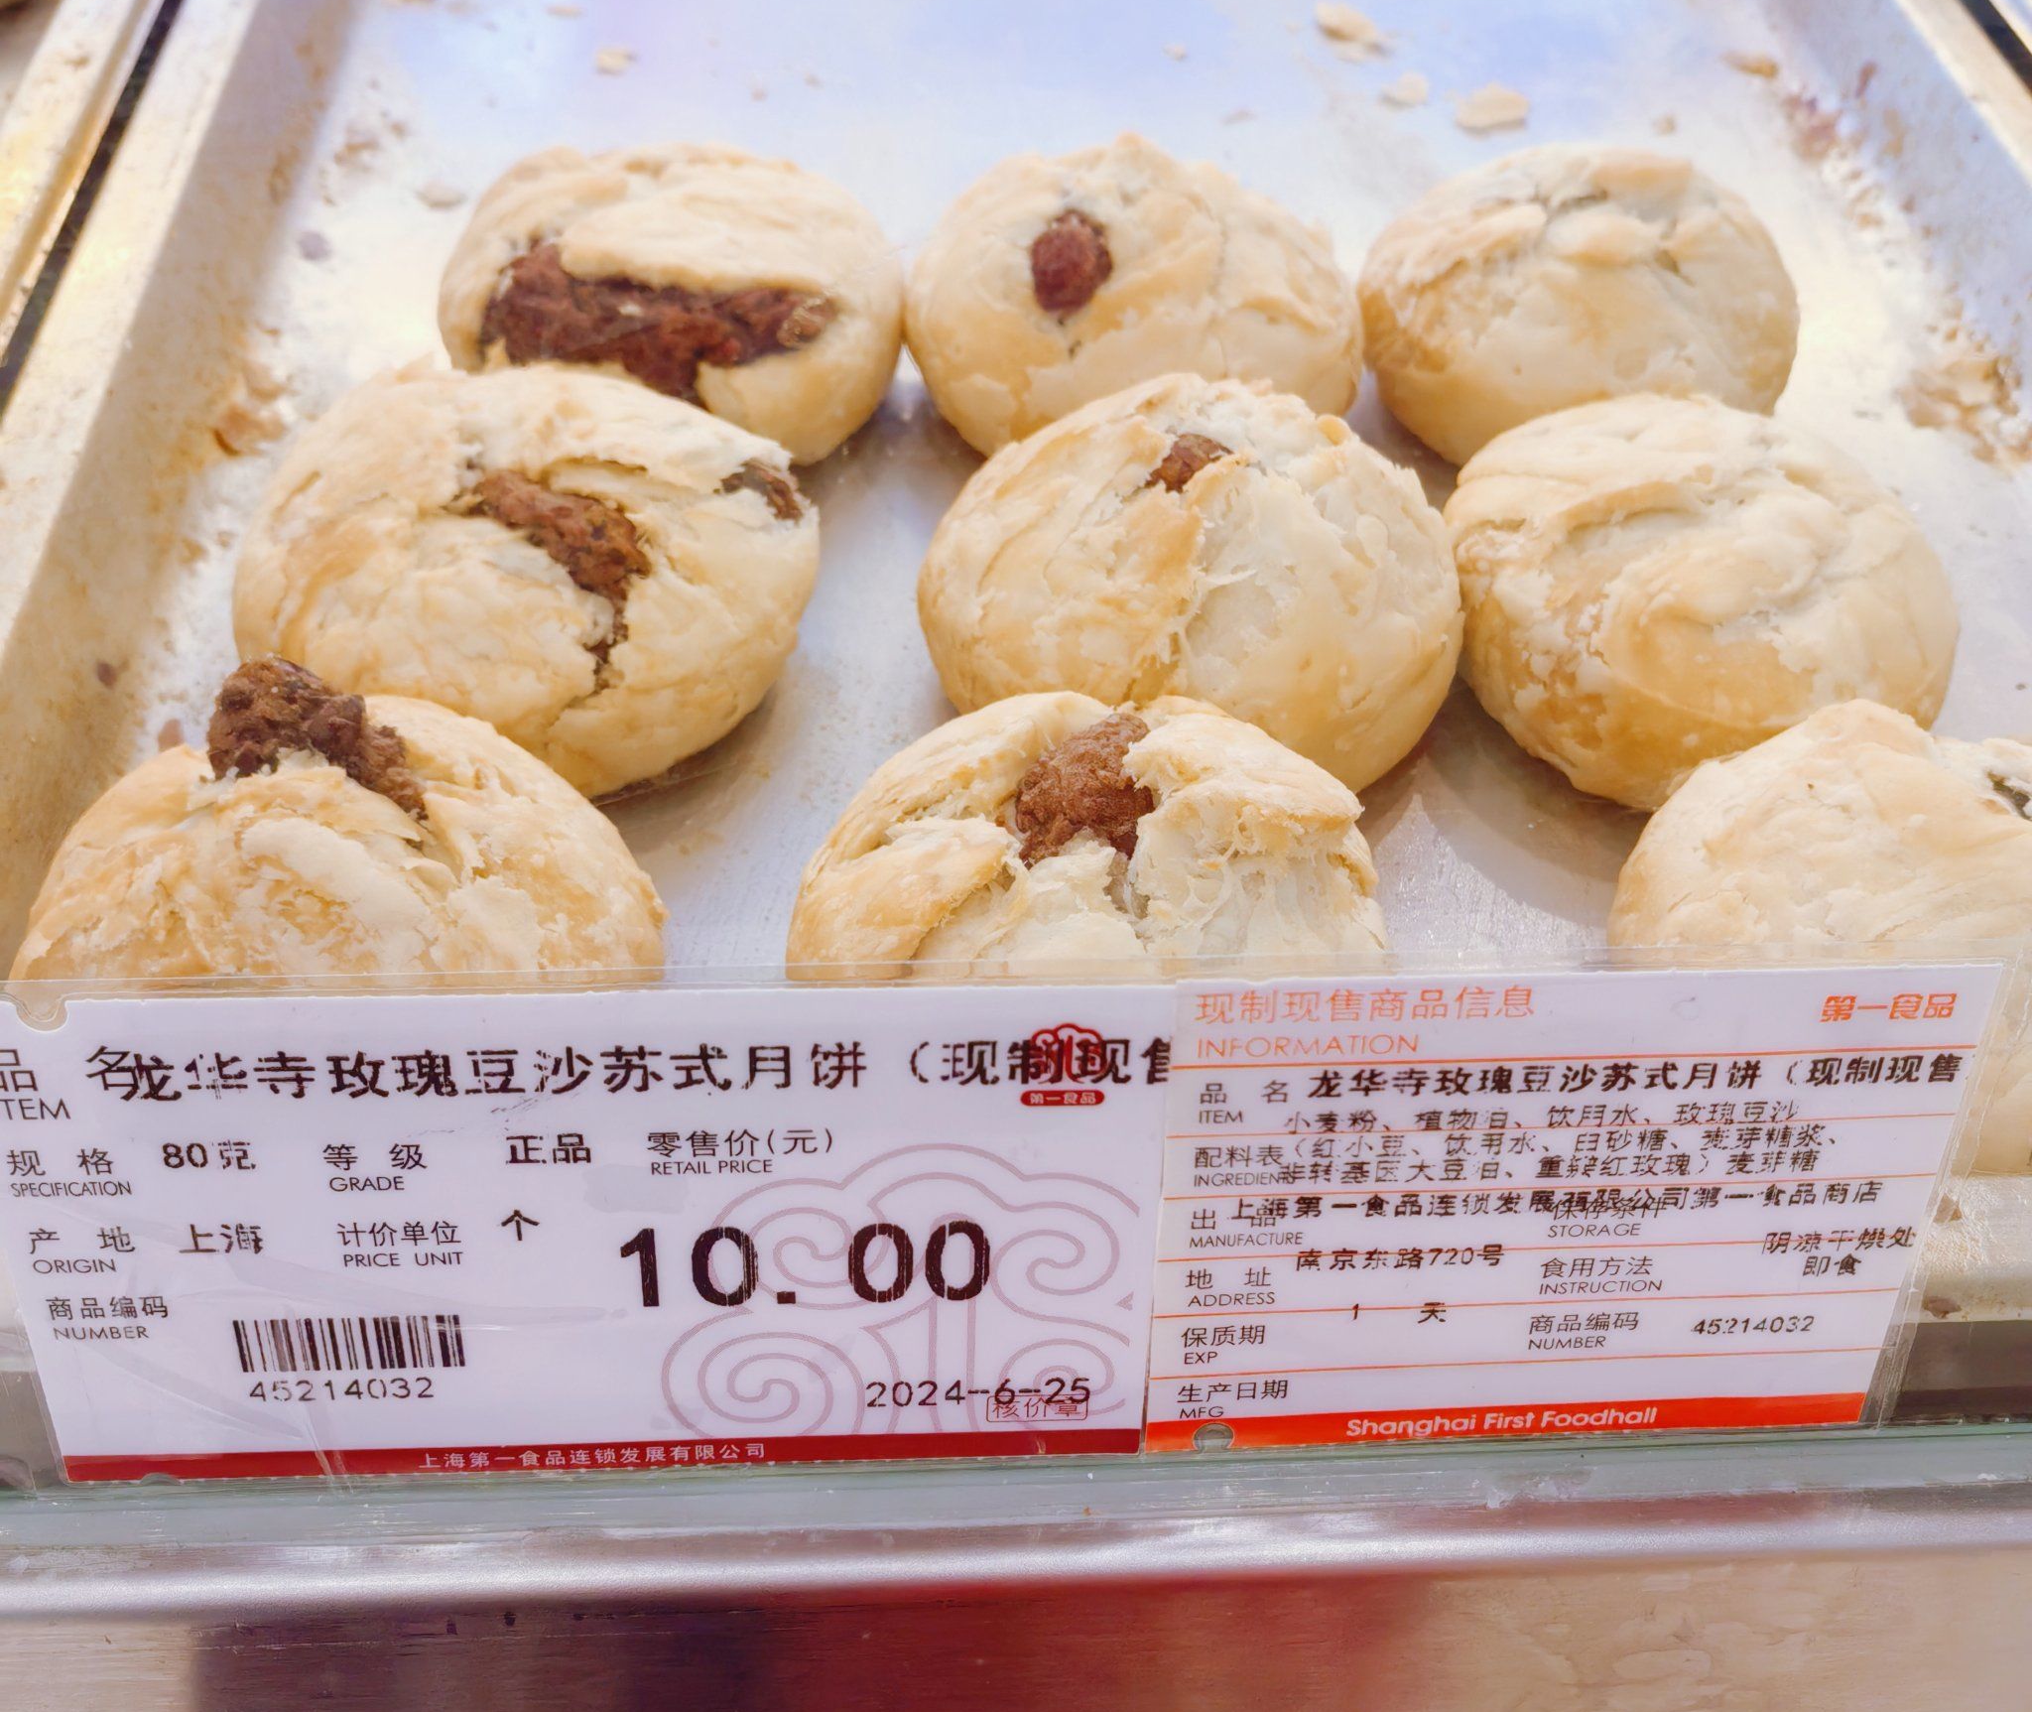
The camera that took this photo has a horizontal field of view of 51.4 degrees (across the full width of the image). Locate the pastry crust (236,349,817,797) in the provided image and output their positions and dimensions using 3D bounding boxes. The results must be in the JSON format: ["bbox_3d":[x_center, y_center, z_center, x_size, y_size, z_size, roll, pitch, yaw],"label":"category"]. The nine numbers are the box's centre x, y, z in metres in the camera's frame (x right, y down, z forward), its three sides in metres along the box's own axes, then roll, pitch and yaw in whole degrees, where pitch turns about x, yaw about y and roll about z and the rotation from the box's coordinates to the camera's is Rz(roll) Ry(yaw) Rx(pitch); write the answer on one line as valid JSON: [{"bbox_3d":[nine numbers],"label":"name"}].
[{"bbox_3d":[-0.065,-0.039,0.284,0.077,0.039,0.077,-1,48,-4],"label":"pastry crust"}]

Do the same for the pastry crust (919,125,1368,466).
[{"bbox_3d":[0.019,-0.091,0.339,0.073,0.040,0.073,-1,48,-4],"label":"pastry crust"}]

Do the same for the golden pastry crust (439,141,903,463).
[{"bbox_3d":[-0.054,-0.089,0.334,0.072,0.038,0.072,-1,48,-4],"label":"golden pastry crust"}]

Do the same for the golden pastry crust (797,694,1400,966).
[{"bbox_3d":[0.008,0.009,0.243,0.069,0.042,0.069,-1,48,-4],"label":"golden pastry crust"}]

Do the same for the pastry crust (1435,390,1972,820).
[{"bbox_3d":[0.094,-0.037,0.291,0.069,0.041,0.069,-1,48,-4],"label":"pastry crust"}]

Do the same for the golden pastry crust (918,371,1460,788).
[{"bbox_3d":[0.024,-0.040,0.290,0.074,0.039,0.074,-1,48,-4],"label":"golden pastry crust"}]

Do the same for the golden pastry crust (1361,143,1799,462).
[{"bbox_3d":[0.091,-0.090,0.340,0.069,0.039,0.069,-1,48,-4],"label":"golden pastry crust"}]

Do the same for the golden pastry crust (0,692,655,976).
[{"bbox_3d":[-0.075,0.010,0.235,0.070,0.044,0.070,-1,48,-4],"label":"golden pastry crust"}]

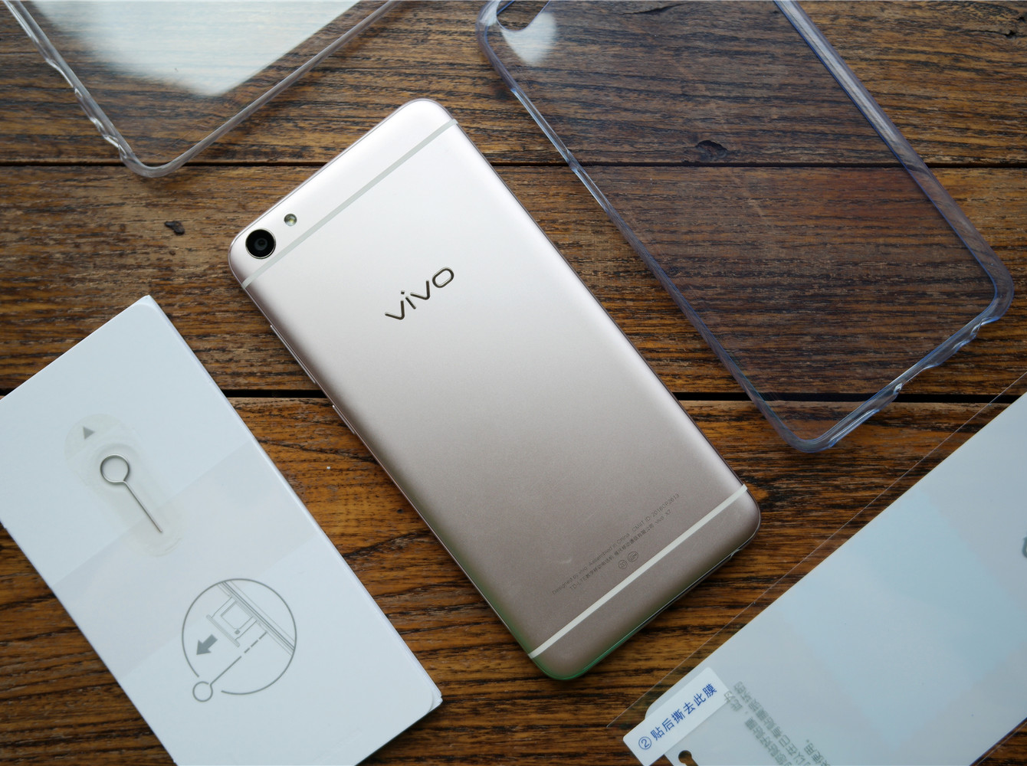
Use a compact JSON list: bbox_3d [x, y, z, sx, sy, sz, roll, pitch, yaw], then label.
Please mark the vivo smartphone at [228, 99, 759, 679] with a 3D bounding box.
[{"bbox_3d":[-0.005,0.001,0.302,0.072,0.007,0.147,-38,88,0],"label":"vivo smartphone"}]

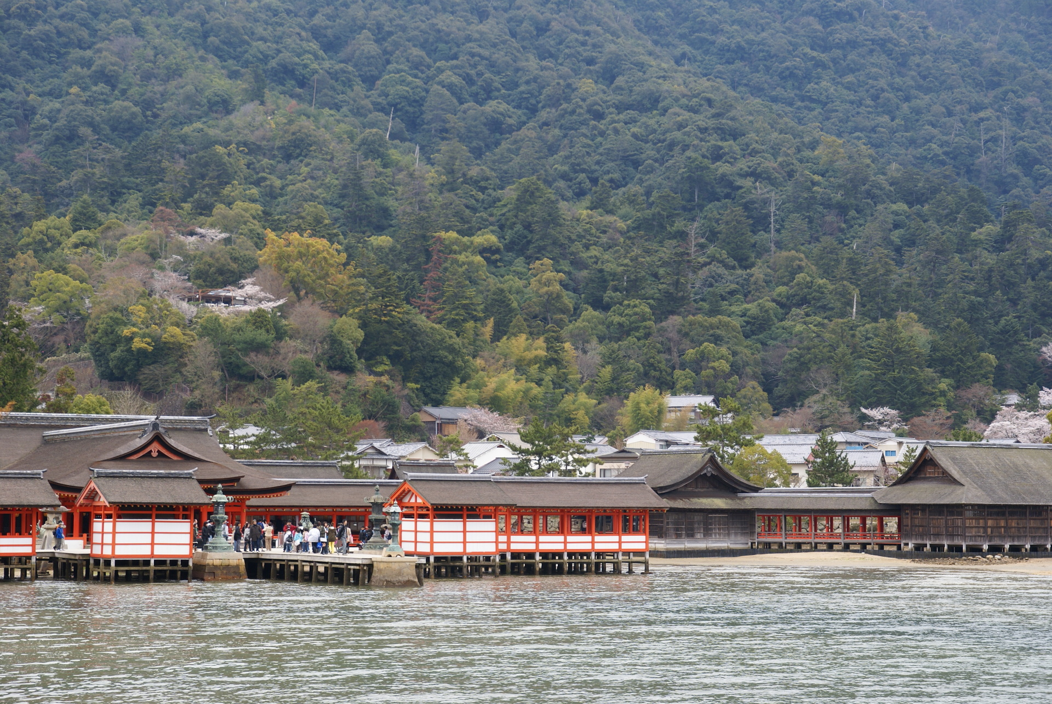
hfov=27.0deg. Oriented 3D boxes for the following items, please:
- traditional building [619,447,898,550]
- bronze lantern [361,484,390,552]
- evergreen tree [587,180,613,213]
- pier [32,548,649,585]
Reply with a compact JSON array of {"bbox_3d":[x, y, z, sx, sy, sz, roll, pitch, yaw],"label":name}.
[{"bbox_3d":[16.849,10.611,157.000,18.700,7.300,11.000,1,-4,-11],"label":"traditional building"},{"bbox_3d":[-7.998,8.863,117.000,1.500,3.500,1.500,3,-5,-28],"label":"bronze lantern"},{"bbox_3d":[21.236,-43.298,630.000,7.310,12.030,7.310,0,-4,0],"label":"evergreen tree"},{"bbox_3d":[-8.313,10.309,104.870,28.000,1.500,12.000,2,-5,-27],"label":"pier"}]

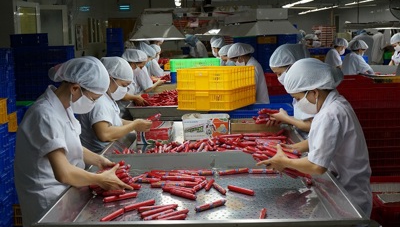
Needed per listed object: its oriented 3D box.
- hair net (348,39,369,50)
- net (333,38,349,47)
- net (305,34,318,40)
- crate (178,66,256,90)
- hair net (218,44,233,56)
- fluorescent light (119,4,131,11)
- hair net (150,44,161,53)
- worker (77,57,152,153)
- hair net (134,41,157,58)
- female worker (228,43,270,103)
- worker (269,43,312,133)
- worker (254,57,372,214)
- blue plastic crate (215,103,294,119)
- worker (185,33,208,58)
[{"bbox_3d":[2.238,-0.973,8.500,0.270,0.165,0.230,-2,8,-6],"label":"hair net"},{"bbox_3d":[2.255,-1.131,9.600,0.250,0.155,0.220,-3,8,-14],"label":"net"},{"bbox_3d":[2.015,-1.368,10.800,0.260,0.130,0.220,-16,13,-28],"label":"net"},{"bbox_3d":[0.138,-0.268,4.520,0.420,0.150,0.610,2,7,20],"label":"crate"},{"bbox_3d":[0.357,-0.710,6.800,0.260,0.150,0.230,-12,8,-7],"label":"hair net"},{"bbox_3d":[-2.013,-2.826,16.000,0.360,0.180,0.100,-1,7,-6],"label":"fluorescent light"},{"bbox_3d":[-0.644,-0.915,8.500,0.260,0.165,0.220,-1,8,0],"label":"hair net"},{"bbox_3d":[-0.530,0.315,3.790,0.560,1.330,0.460,0,7,9],"label":"worker"},{"bbox_3d":[-0.618,-0.736,6.900,0.270,0.170,0.230,28,10,4],"label":"hair net"},{"bbox_3d":[0.420,0.040,5.850,0.540,1.380,0.450,-2,7,-8],"label":"female worker"},{"bbox_3d":[0.594,0.178,3.832,0.550,1.230,0.460,-1,8,0],"label":"worker"},{"bbox_3d":[0.494,0.350,2.720,0.540,1.200,0.470,-1,8,0],"label":"worker"},{"bbox_3d":[0.395,0.043,4.532,0.610,0.170,0.420,-1,8,4],"label":"blue plastic crate"},{"bbox_3d":[-0.056,-0.841,11.384,0.550,1.320,0.480,-4,8,-19],"label":"worker"}]

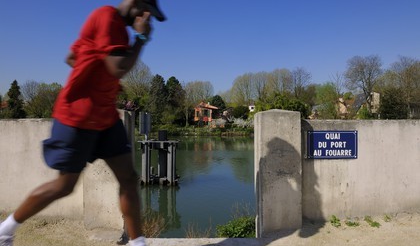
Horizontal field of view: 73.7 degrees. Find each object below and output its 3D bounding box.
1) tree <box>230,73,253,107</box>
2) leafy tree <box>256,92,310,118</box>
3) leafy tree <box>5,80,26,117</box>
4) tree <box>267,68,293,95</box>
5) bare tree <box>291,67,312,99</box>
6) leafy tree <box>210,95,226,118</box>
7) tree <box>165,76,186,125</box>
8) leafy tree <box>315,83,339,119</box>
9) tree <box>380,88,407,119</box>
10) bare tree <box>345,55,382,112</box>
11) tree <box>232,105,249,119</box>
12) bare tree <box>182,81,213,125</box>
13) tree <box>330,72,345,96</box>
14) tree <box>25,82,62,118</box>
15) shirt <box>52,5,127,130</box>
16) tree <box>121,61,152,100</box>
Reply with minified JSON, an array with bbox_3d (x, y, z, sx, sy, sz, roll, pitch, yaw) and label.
[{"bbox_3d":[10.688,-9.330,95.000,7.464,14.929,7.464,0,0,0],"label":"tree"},{"bbox_3d":[19.420,-4.420,75.000,15.000,8.036,9.500,0,0,0],"label":"leafy tree"},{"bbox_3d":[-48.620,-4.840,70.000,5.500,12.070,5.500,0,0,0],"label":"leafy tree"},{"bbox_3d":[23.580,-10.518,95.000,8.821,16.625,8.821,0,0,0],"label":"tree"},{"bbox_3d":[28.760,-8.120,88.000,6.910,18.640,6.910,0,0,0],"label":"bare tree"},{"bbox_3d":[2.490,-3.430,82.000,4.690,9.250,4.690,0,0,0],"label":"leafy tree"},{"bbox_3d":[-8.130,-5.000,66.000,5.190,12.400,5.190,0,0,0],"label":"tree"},{"bbox_3d":[31.050,-4.620,74.000,6.870,11.640,6.870,0,0,0],"label":"leafy tree"},{"bbox_3d":[43.020,-3.580,66.000,6.600,9.570,6.600,0,0,0],"label":"tree"},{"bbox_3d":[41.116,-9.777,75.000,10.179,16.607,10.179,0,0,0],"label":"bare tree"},{"bbox_3d":[8.170,-2.679,75.000,4.286,4.018,4.286,0,0,0],"label":"tree"},{"bbox_3d":[-3.163,-5.362,77.000,8.800,12.100,8.800,0,0,0],"label":"bare tree"},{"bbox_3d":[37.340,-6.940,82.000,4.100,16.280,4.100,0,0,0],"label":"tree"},{"bbox_3d":[-41.500,-4.590,70.000,9.750,11.570,9.750,0,0,0],"label":"tree"},{"bbox_3d":[-0.684,-0.350,1.720,0.400,0.740,0.480,13,0,-8],"label":"shirt"},{"bbox_3d":[-20.488,-8.662,77.000,9.350,16.500,9.350,0,0,0],"label":"tree"}]

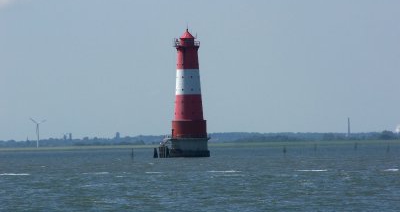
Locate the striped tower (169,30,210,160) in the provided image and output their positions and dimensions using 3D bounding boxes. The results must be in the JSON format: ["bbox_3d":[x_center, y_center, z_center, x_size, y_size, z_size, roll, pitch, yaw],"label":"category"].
[{"bbox_3d":[-3.010,-3.620,1077.000,11.800,35.600,11.800,-1,-1,0],"label":"striped tower"}]

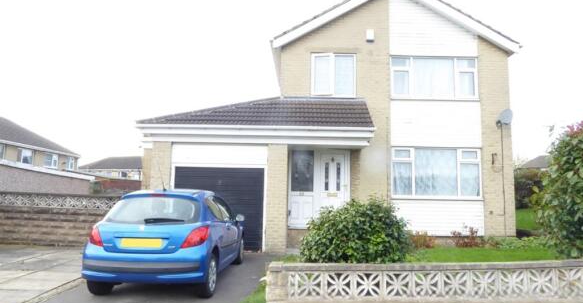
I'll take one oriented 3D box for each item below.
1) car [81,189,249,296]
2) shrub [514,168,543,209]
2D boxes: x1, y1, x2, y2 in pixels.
[{"bbox_3d":[-1.831,1.430,7.063,1.770,1.470,4.020,1,-5,2],"label":"car"},{"bbox_3d":[11.584,1.815,19.752,2.200,2.020,1.800,1,-7,1],"label":"shrub"}]

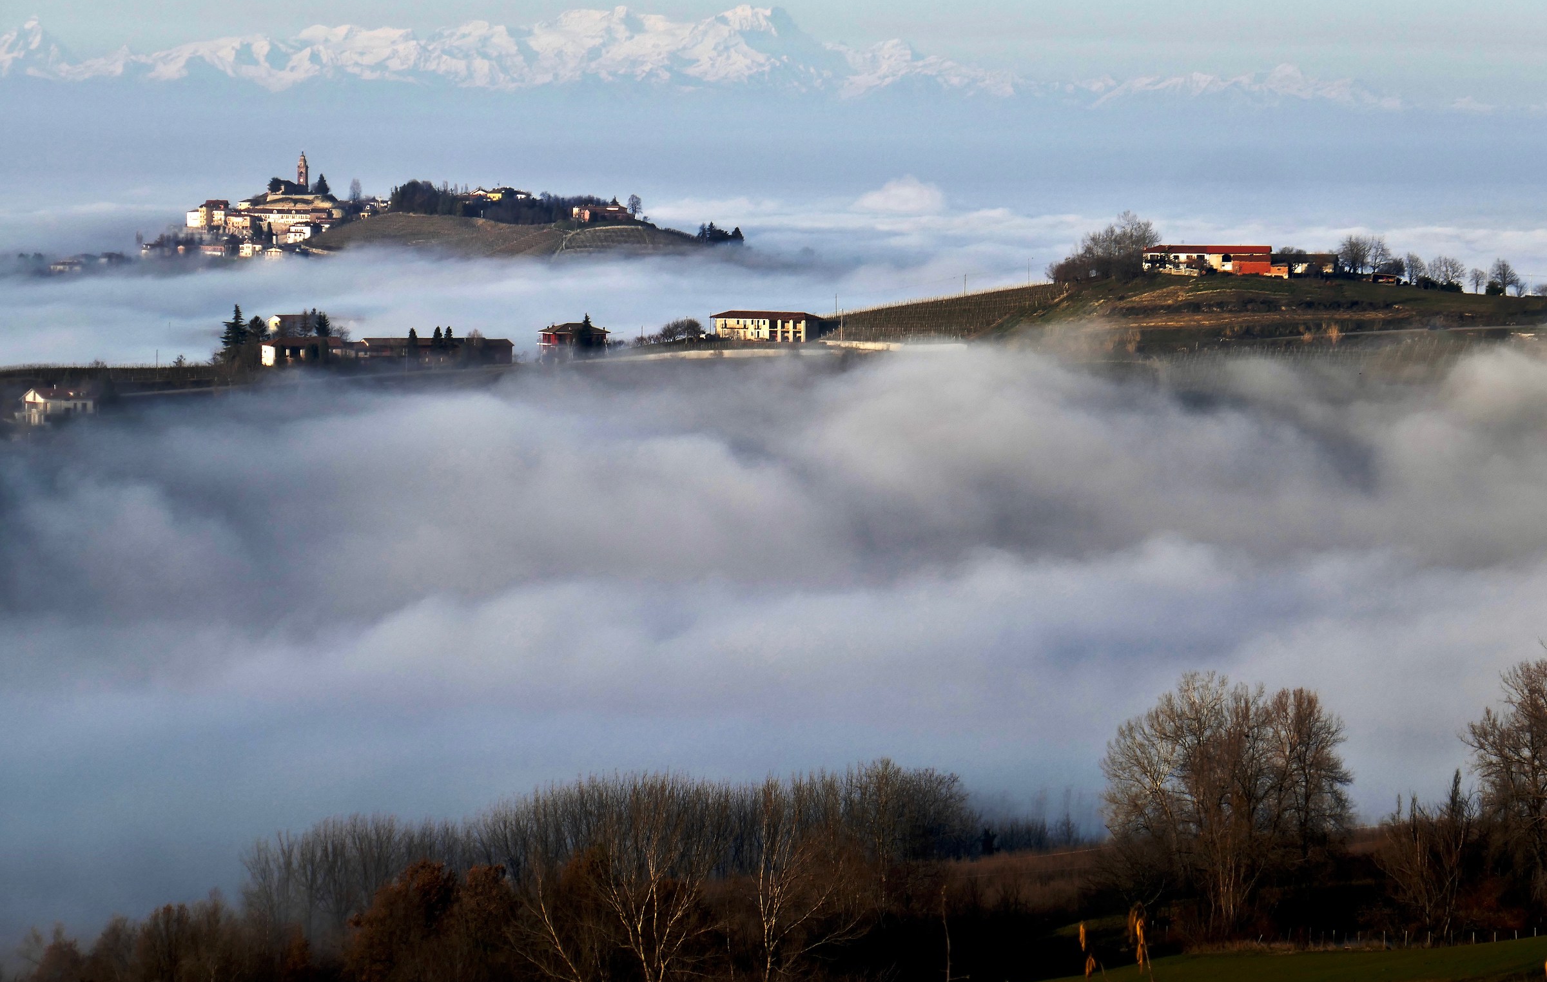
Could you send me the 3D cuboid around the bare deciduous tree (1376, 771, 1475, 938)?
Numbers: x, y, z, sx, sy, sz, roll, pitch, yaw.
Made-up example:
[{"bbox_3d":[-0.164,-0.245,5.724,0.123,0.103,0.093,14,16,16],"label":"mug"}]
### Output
[{"bbox_3d":[54.740,30.450,588.000,8.320,14.010,7.900,0,2,0],"label":"bare deciduous tree"}]

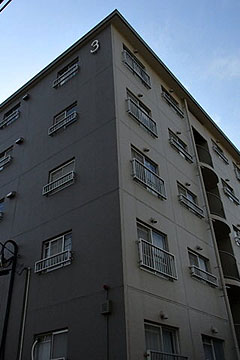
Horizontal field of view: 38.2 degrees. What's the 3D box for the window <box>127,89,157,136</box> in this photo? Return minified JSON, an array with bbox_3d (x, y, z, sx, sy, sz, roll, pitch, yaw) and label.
[{"bbox_3d":[0.787,-2.480,12.862,0.176,1.418,1.607,-26,-41,30],"label":"window"}]

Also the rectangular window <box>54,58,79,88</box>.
[{"bbox_3d":[-2.231,-4.540,14.688,1.420,1.020,0.200,-26,-41,30],"label":"rectangular window"}]

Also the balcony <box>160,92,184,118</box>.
[{"bbox_3d":[2.544,-3.452,16.285,0.151,0.361,1.853,-26,-40,30],"label":"balcony"}]

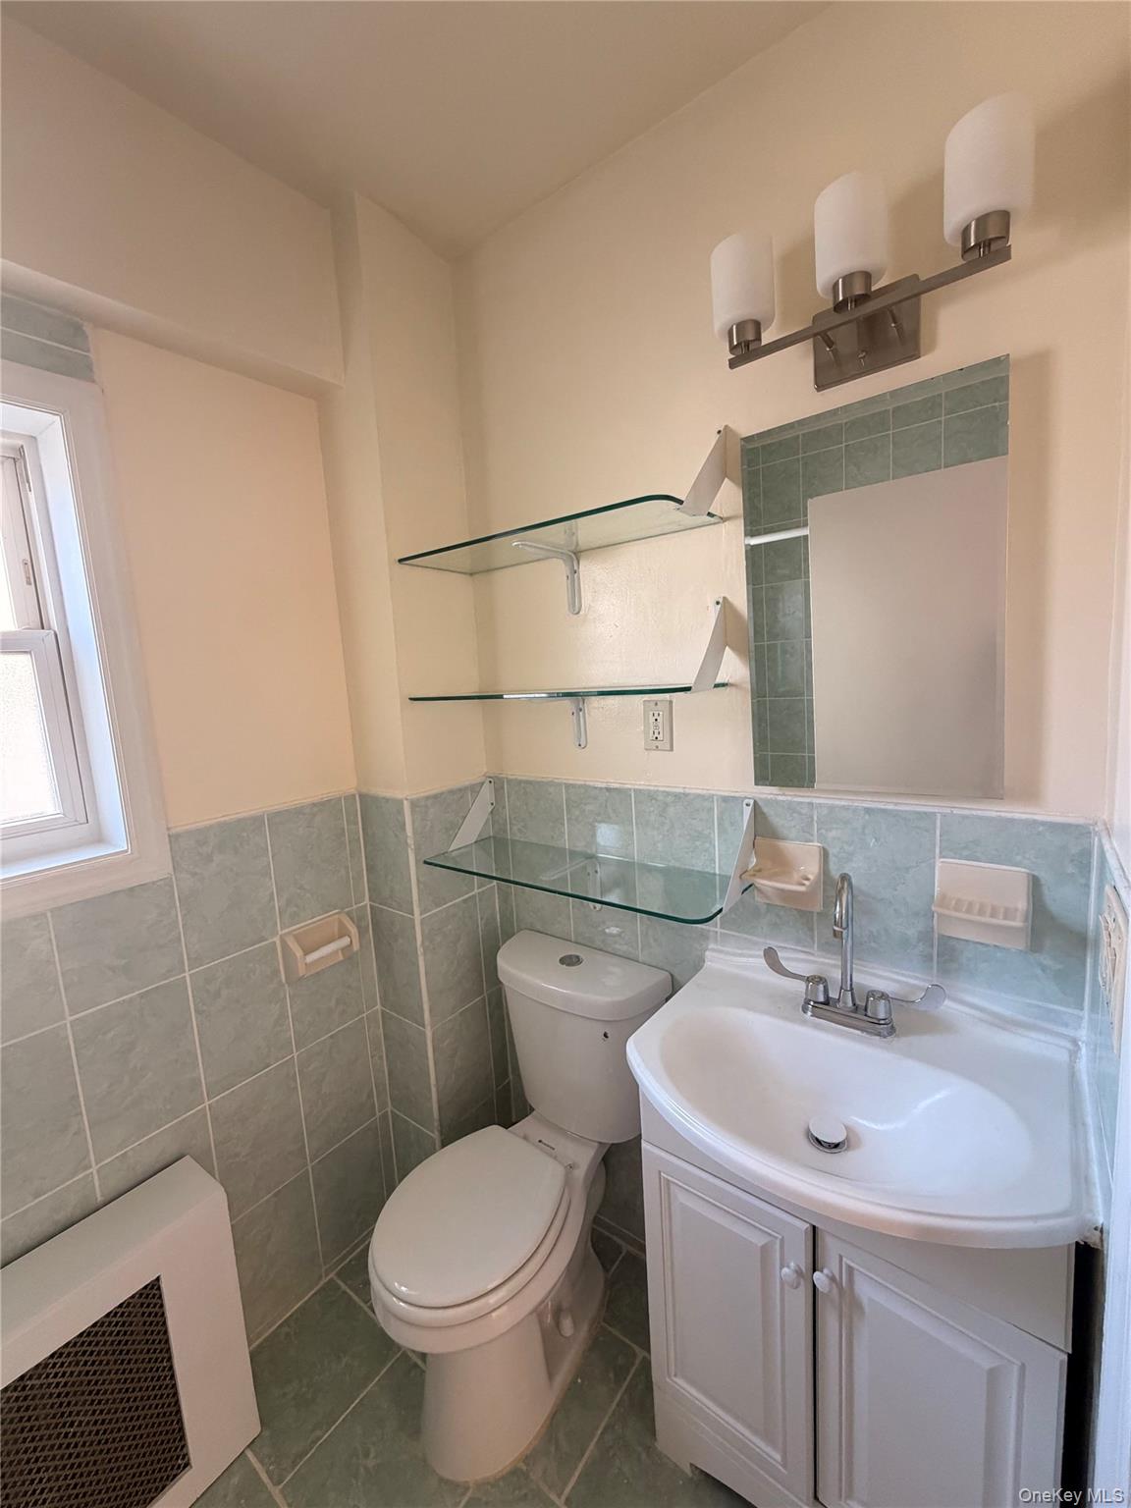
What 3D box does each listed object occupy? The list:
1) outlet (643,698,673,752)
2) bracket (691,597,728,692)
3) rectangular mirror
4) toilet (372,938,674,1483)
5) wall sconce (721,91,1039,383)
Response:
[{"bbox_3d":[0.205,-0.063,1.352,0.070,0.115,0.012,2,9,38],"label":"outlet"},{"bbox_3d":[0.268,-0.215,1.184,0.026,0.182,0.159,2,9,38],"label":"bracket"},{"bbox_3d":[0.520,-0.261,1.063,0.404,0.659,0.027,2,9,38],"label":"rectangular mirror"},{"bbox_3d":[-0.103,0.932,1.328,0.438,0.803,0.652,2,9,38],"label":"toilet"},{"bbox_3d":[0.456,-0.738,0.957,0.445,0.220,0.149,2,9,38],"label":"wall sconce"}]

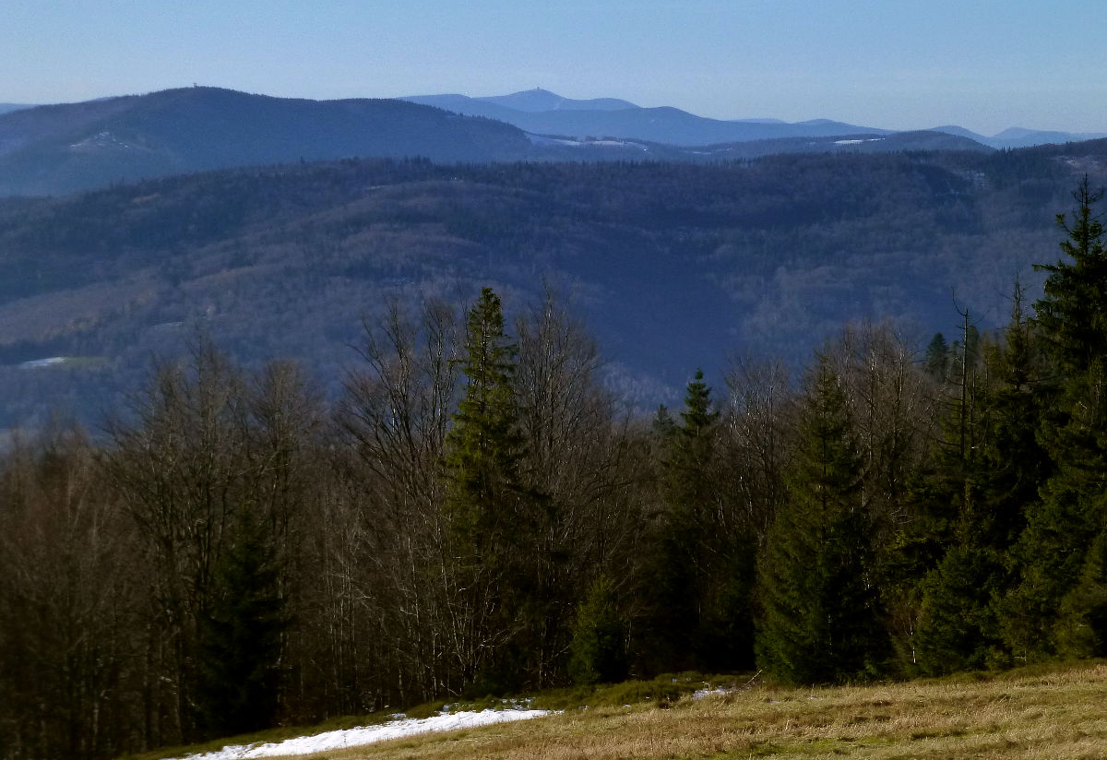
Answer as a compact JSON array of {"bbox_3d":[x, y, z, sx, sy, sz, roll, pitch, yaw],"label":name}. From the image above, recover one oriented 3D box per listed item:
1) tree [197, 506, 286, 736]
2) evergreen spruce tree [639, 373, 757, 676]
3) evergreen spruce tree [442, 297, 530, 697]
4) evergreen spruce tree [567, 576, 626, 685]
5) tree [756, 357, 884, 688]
[{"bbox_3d":[-10.277,8.040,114.716,2.980,7.710,2.980,0,4,0],"label":"tree"},{"bbox_3d":[5.004,4.957,121.606,4.070,10.680,3.660,0,4,0],"label":"evergreen spruce tree"},{"bbox_3d":[-2.223,3.683,117.495,3.120,13.690,3.120,0,4,0],"label":"evergreen spruce tree"},{"bbox_3d":[1.414,8.286,114.864,1.950,3.680,1.950,0,4,0],"label":"evergreen spruce tree"},{"bbox_3d":[8.657,4.593,112.604,4.190,10.730,4.190,0,4,0],"label":"tree"}]

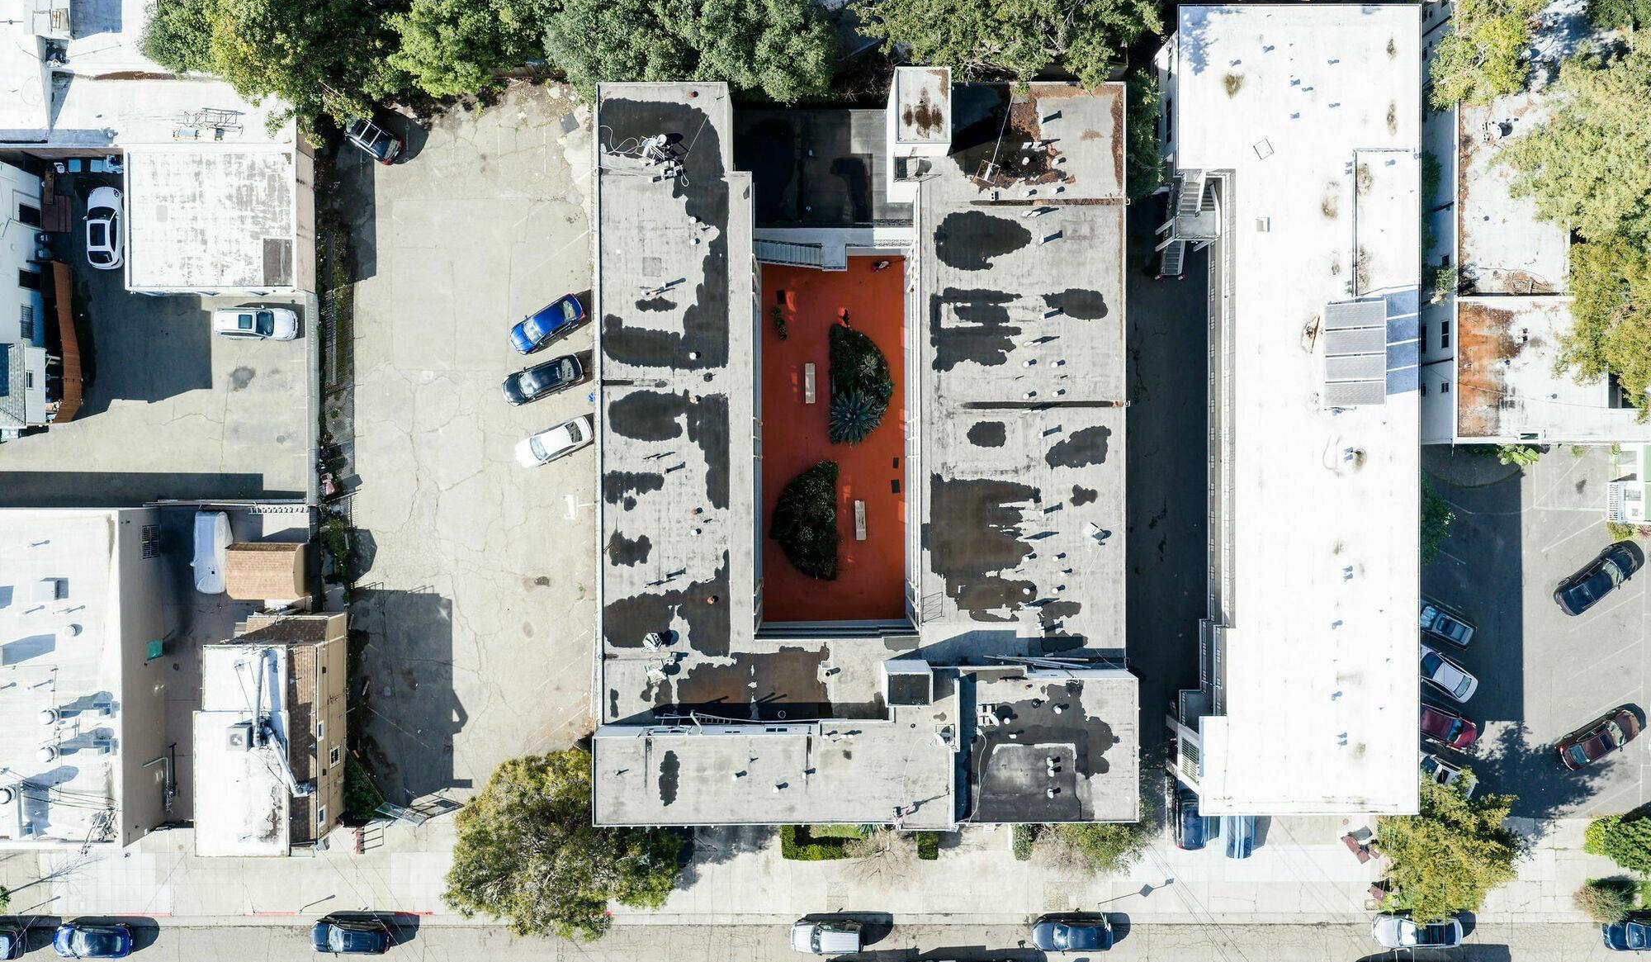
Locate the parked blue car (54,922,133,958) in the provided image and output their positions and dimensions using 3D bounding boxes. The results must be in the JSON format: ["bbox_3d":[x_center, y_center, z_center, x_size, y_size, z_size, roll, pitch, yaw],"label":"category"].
[{"bbox_3d":[-43.300,27.280,75.770,4.600,1.480,1.790,0,90,0],"label":"parked blue car"}]

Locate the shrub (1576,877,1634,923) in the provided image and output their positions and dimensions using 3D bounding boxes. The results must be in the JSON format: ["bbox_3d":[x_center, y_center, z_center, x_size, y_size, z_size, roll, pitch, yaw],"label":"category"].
[{"bbox_3d":[45.850,24.800,75.850,3.000,1.400,2.500,0,90,0],"label":"shrub"}]

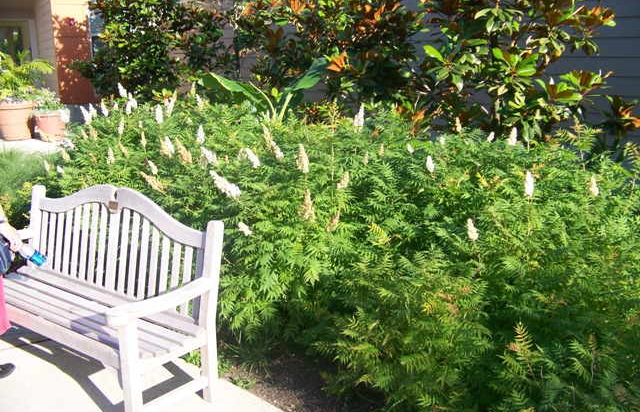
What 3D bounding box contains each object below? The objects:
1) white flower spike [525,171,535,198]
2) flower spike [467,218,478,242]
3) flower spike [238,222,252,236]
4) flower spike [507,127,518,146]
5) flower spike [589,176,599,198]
[{"bbox_3d":[1.117,-0.115,3.450,0.045,0.135,0.045,-3,12,0],"label":"white flower spike"},{"bbox_3d":[0.697,0.109,2.950,0.045,0.100,0.045,-12,12,0],"label":"flower spike"},{"bbox_3d":[-0.376,0.118,3.250,0.090,0.047,0.047,41,0,-18],"label":"flower spike"},{"bbox_3d":[1.311,-0.470,4.400,0.055,0.125,0.055,8,12,0],"label":"flower spike"},{"bbox_3d":[1.484,-0.105,3.500,0.045,0.108,0.045,-7,12,0],"label":"flower spike"}]

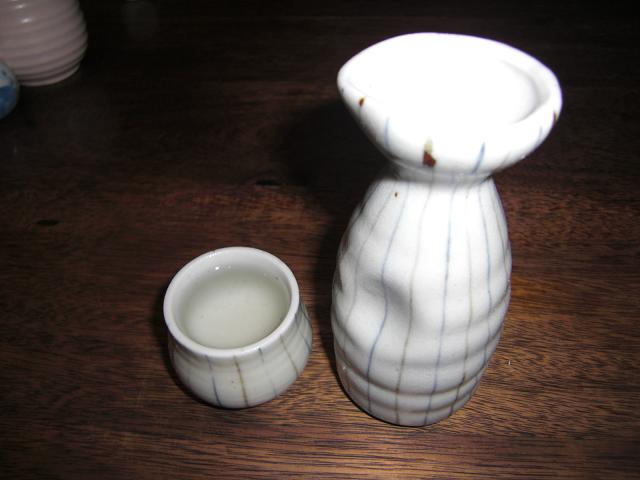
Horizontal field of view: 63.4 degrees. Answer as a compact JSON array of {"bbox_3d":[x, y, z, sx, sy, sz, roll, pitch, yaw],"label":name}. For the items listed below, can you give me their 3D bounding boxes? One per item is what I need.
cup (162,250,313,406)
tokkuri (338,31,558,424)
[{"bbox_3d":[-0.032,0.038,0.212,0.058,0.048,0.058,-1,48,1],"label":"cup"},{"bbox_3d":[0.035,0.009,0.176,0.063,0.137,0.063,5,48,7],"label":"tokkuri"}]

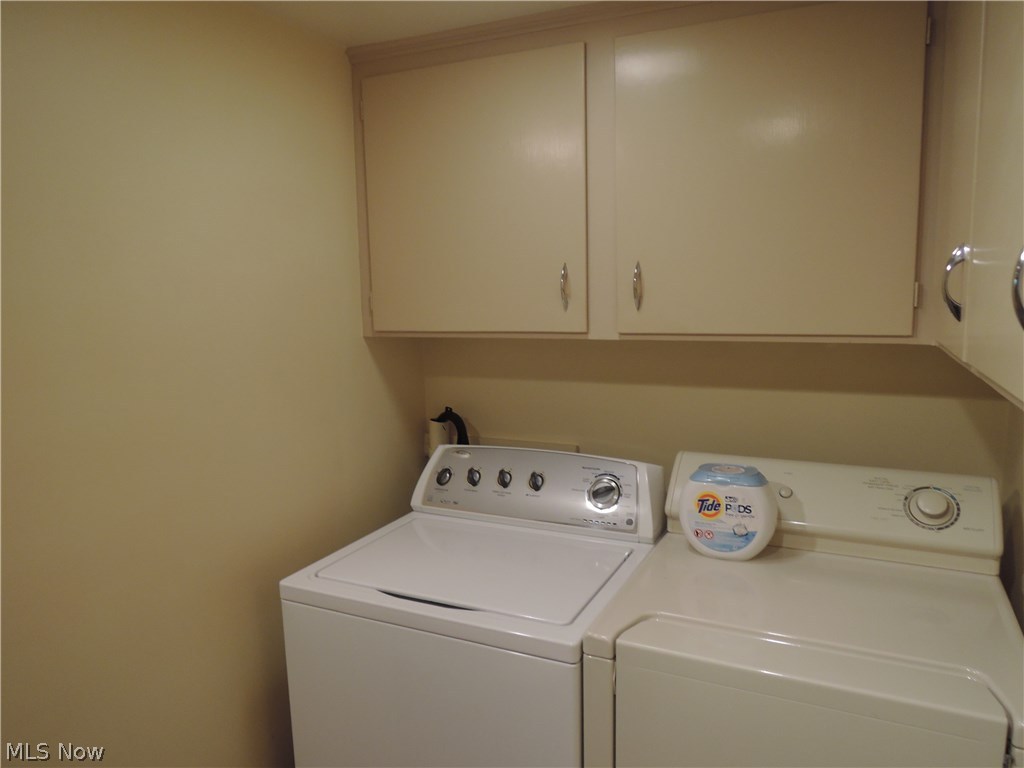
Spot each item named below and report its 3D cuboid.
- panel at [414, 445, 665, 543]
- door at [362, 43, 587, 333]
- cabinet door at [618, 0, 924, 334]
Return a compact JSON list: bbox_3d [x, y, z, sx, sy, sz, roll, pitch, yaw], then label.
[{"bbox_3d":[0.057,0.281,1.938,0.702,0.187,0.133,2,9,25],"label":"panel"},{"bbox_3d":[-0.108,-0.483,1.873,0.649,0.695,0.025,2,9,25],"label":"door"},{"bbox_3d":[0.541,-0.454,1.573,0.634,0.691,0.025,2,9,25],"label":"cabinet door"}]

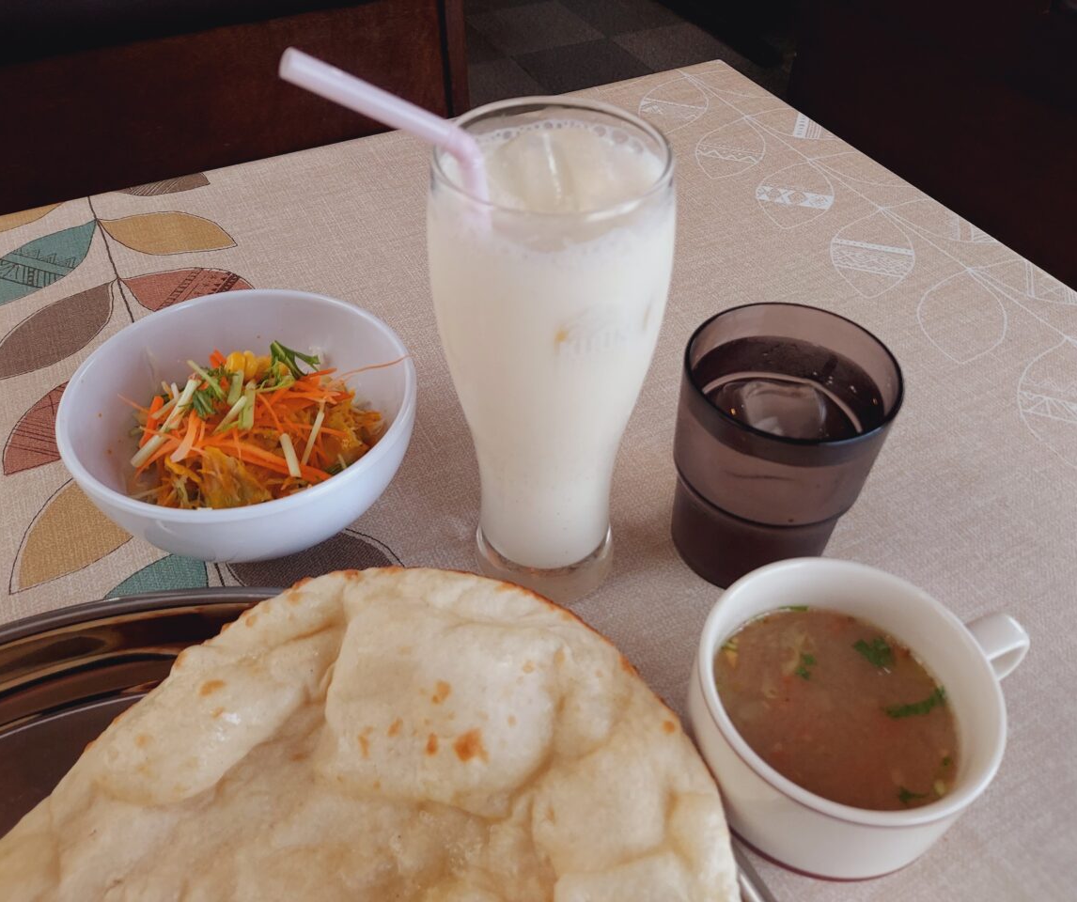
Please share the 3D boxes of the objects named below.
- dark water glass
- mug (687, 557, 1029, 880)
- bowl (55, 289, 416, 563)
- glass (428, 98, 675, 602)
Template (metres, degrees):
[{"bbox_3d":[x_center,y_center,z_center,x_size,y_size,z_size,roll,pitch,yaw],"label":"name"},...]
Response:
[{"bbox_3d":[0.085,0.003,0.323,0.072,0.088,0.072,0,46,0],"label":"dark water glass"},{"bbox_3d":[0.101,0.081,0.273,0.107,0.051,0.086,-14,48,-14],"label":"mug"},{"bbox_3d":[-0.108,0.000,0.341,0.125,0.065,0.125,0,46,0],"label":"bowl"},{"bbox_3d":[0.003,-0.019,0.287,0.067,0.170,0.067,0,46,0],"label":"glass"}]

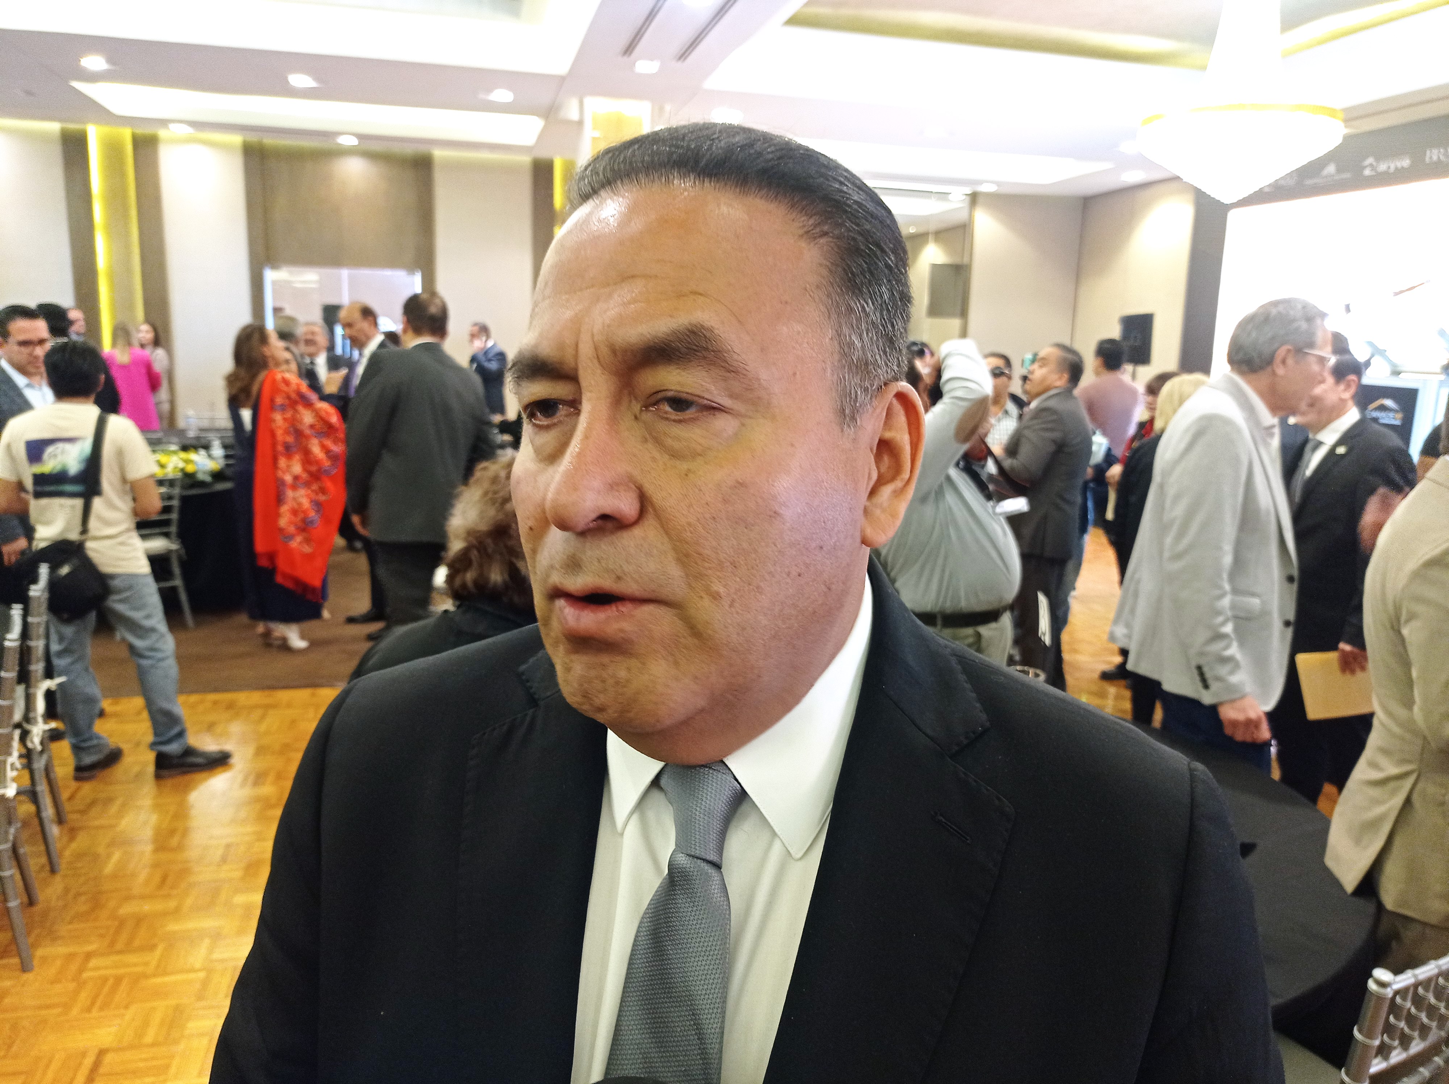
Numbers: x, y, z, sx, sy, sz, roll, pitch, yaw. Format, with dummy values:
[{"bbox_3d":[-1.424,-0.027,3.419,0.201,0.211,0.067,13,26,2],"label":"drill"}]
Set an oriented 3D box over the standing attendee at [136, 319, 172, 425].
[{"bbox_3d":[-5.055,-1.084,10.389,0.440,1.640,0.300,5,11,21],"label":"standing attendee"}]

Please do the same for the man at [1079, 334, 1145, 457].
[{"bbox_3d":[2.478,-0.454,7.532,0.500,1.680,0.320,-3,11,-21],"label":"man"}]

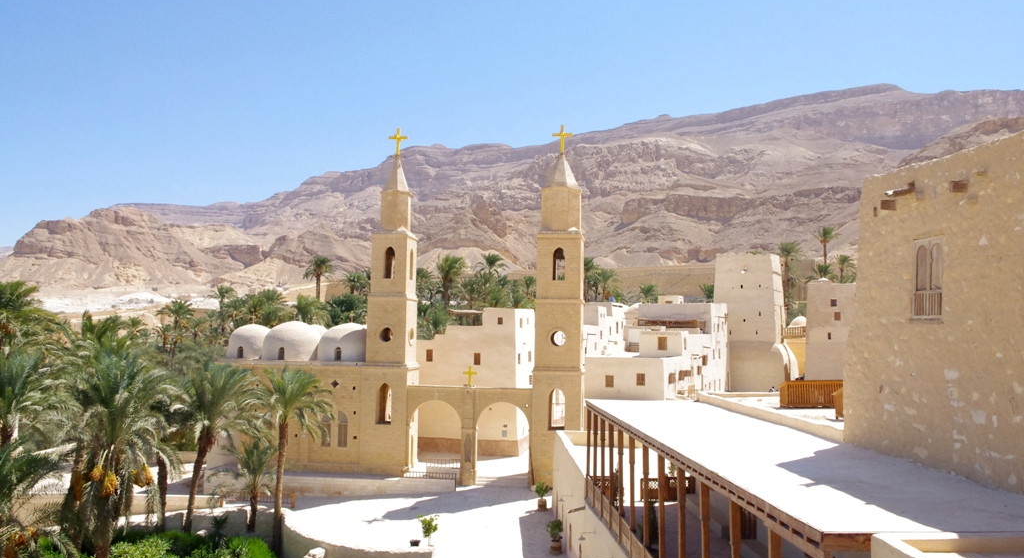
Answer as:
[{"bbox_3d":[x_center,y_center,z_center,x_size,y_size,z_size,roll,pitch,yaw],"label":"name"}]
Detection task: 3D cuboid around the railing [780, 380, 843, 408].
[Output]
[{"bbox_3d":[11.354,4.337,28.831,2.350,1.000,0.600,1,-5,-2],"label":"railing"}]

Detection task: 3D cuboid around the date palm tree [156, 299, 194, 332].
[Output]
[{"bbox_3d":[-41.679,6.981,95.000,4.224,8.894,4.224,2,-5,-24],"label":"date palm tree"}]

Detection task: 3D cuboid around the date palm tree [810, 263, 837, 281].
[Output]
[{"bbox_3d":[44.674,1.638,110.000,3.907,7.762,3.907,-2,-5,22],"label":"date palm tree"}]

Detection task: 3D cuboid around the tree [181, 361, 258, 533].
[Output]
[{"bbox_3d":[-17.085,10.197,44.800,4.172,10.698,4.172,2,-5,-21],"label":"tree"}]

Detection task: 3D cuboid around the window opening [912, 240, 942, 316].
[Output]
[{"bbox_3d":[8.676,-0.031,16.004,0.220,1.650,1.050,1,-5,-1],"label":"window opening"}]

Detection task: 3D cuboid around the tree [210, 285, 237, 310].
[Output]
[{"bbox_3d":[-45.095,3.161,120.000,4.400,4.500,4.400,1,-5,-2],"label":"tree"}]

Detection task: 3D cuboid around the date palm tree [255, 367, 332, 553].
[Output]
[{"bbox_3d":[-12.705,10.586,44.600,4.275,10.814,4.275,2,-5,-16],"label":"date palm tree"}]

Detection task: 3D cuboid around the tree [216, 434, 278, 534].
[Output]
[{"bbox_3d":[-15.794,12.118,45.800,3.300,5.700,3.200,1,-5,-2],"label":"tree"}]

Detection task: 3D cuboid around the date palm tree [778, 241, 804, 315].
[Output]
[{"bbox_3d":[41.907,0.200,115.000,3.589,11.733,3.589,-1,-5,20],"label":"date palm tree"}]

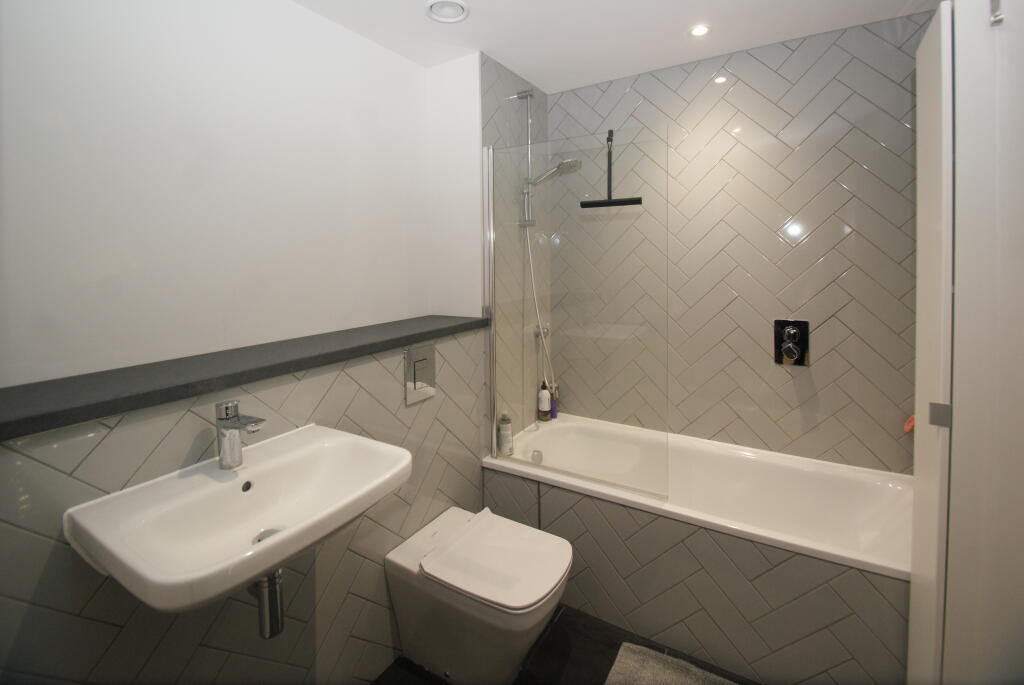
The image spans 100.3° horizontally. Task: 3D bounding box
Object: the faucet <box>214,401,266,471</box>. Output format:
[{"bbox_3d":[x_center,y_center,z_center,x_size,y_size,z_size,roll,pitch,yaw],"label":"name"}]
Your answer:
[{"bbox_3d":[-0.600,0.211,0.950,0.143,0.142,0.050,4,9,30],"label":"faucet"}]

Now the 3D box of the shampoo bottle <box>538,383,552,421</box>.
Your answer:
[{"bbox_3d":[0.182,0.322,2.345,0.071,0.211,0.071,-1,8,-6],"label":"shampoo bottle"}]

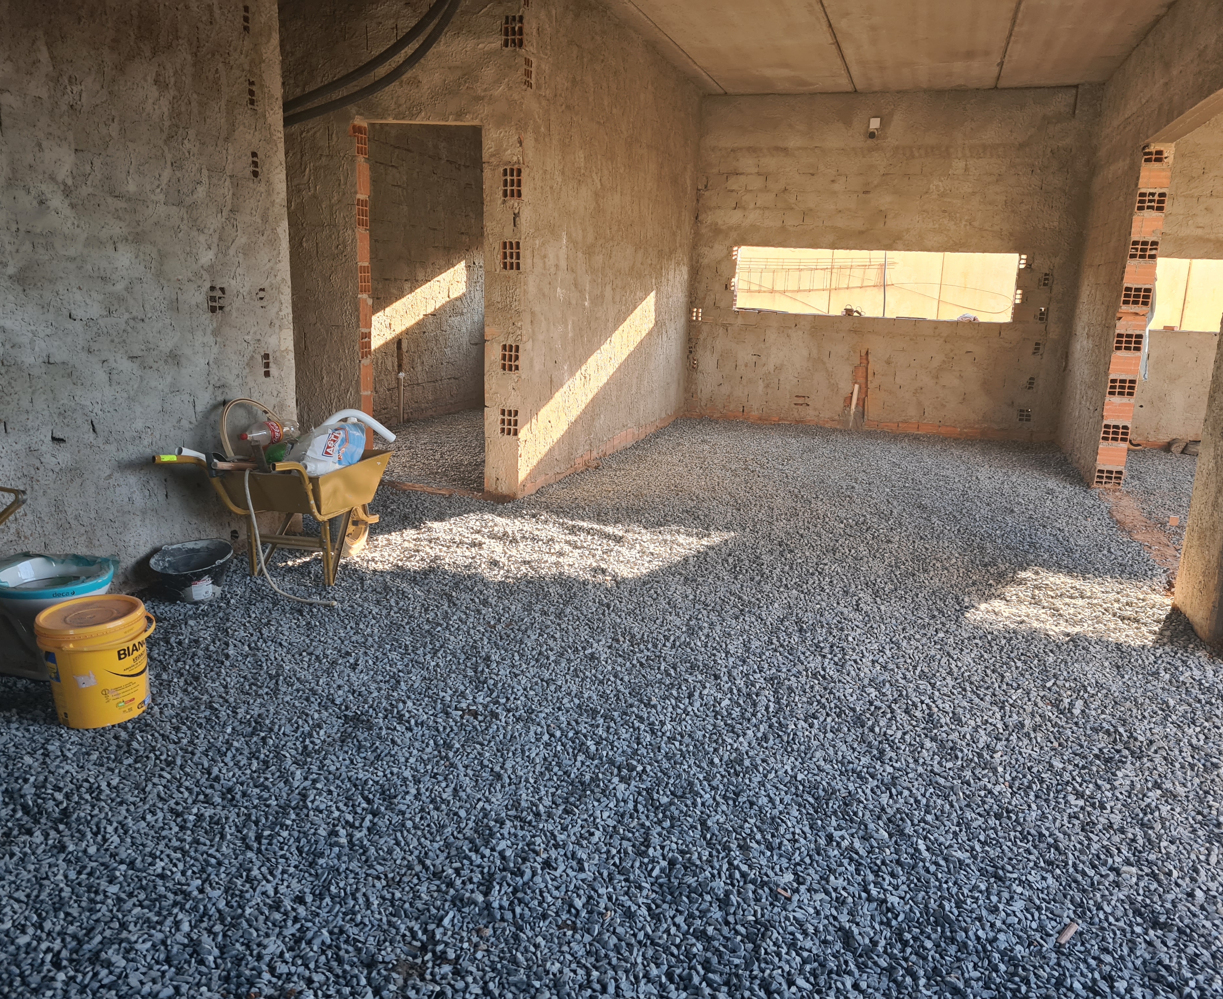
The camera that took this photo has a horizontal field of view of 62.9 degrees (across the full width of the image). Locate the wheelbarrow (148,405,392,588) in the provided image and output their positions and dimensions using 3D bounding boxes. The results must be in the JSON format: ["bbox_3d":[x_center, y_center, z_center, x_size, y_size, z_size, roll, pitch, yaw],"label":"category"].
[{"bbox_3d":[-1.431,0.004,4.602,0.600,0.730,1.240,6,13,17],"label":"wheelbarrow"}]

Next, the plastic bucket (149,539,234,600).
[{"bbox_3d":[-1.779,0.323,4.289,0.335,0.220,0.335,0,18,0],"label":"plastic bucket"}]

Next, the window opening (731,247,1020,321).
[{"bbox_3d":[2.566,-2.137,9.895,2.662,0.620,0.200,6,13,17],"label":"window opening"}]

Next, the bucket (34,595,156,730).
[{"bbox_3d":[-1.627,0.512,3.181,0.335,0.340,0.315,2,12,0],"label":"bucket"}]

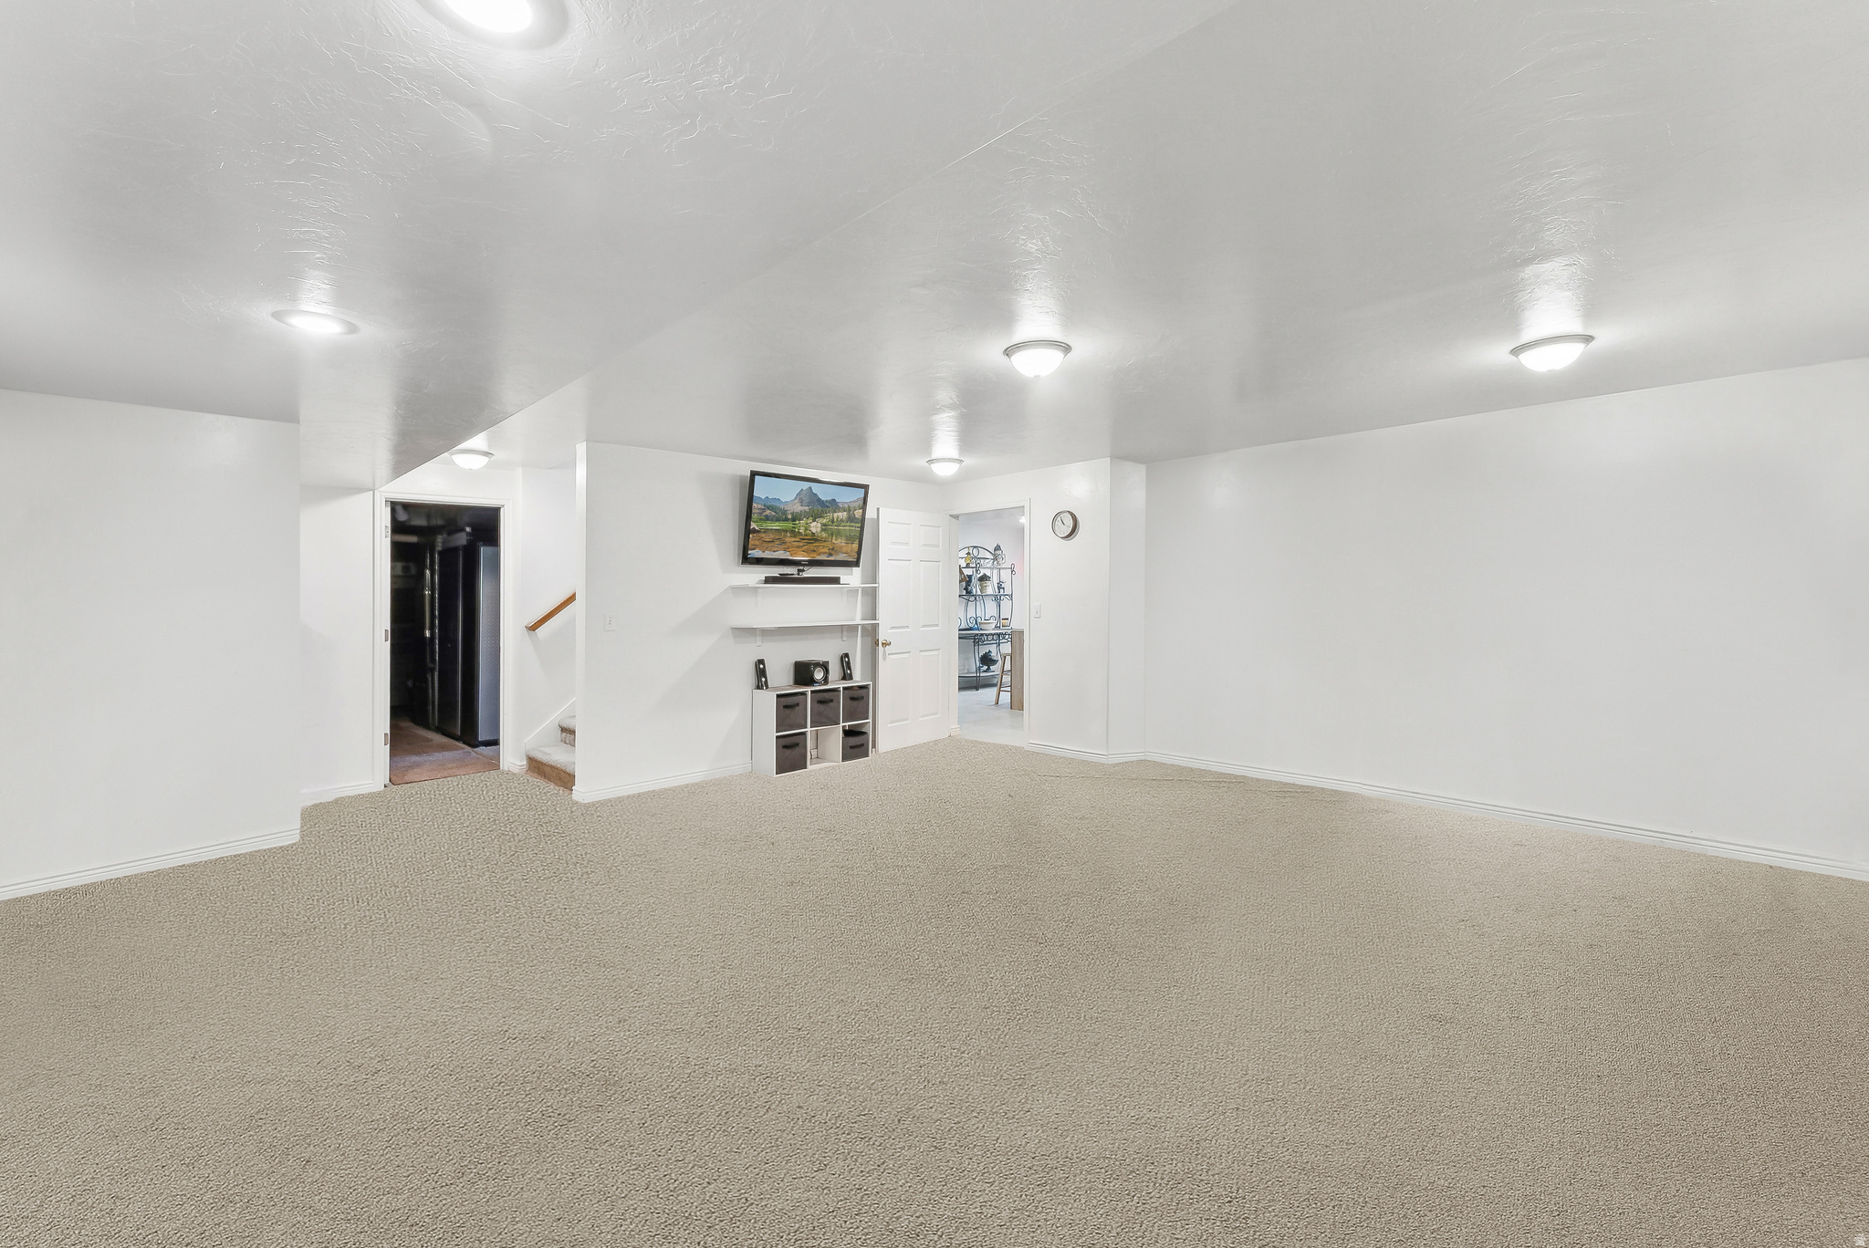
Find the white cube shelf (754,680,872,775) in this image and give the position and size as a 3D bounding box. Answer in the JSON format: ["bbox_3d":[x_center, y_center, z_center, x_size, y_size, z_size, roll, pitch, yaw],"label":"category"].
[{"bbox_3d":[-0.933,0.793,5.687,0.905,0.612,0.295,-2,3,-44],"label":"white cube shelf"}]

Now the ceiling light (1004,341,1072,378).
[{"bbox_3d":[0.440,-1.107,3.091,0.285,0.120,0.285,0,2,0],"label":"ceiling light"}]

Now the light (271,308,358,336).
[{"bbox_3d":[-2.065,-0.997,2.423,0.215,0.035,0.215,0,2,0],"label":"light"}]

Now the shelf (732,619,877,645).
[{"bbox_3d":[-0.956,0.072,5.662,1.210,0.175,0.285,-2,3,-44],"label":"shelf"}]

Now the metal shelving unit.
[{"bbox_3d":[0.746,-0.092,10.350,0.880,1.970,0.420,-2,3,-44],"label":"metal shelving unit"}]

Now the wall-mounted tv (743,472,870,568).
[{"bbox_3d":[-0.974,-0.780,5.608,1.080,0.675,0.060,-1,12,-44],"label":"wall-mounted tv"}]

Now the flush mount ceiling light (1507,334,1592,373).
[{"bbox_3d":[2.564,-1.103,3.018,0.285,0.120,0.285,0,2,0],"label":"flush mount ceiling light"}]

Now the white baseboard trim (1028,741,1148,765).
[{"bbox_3d":[1.244,1.041,6.050,0.430,0.090,0.800,-2,3,-44],"label":"white baseboard trim"}]

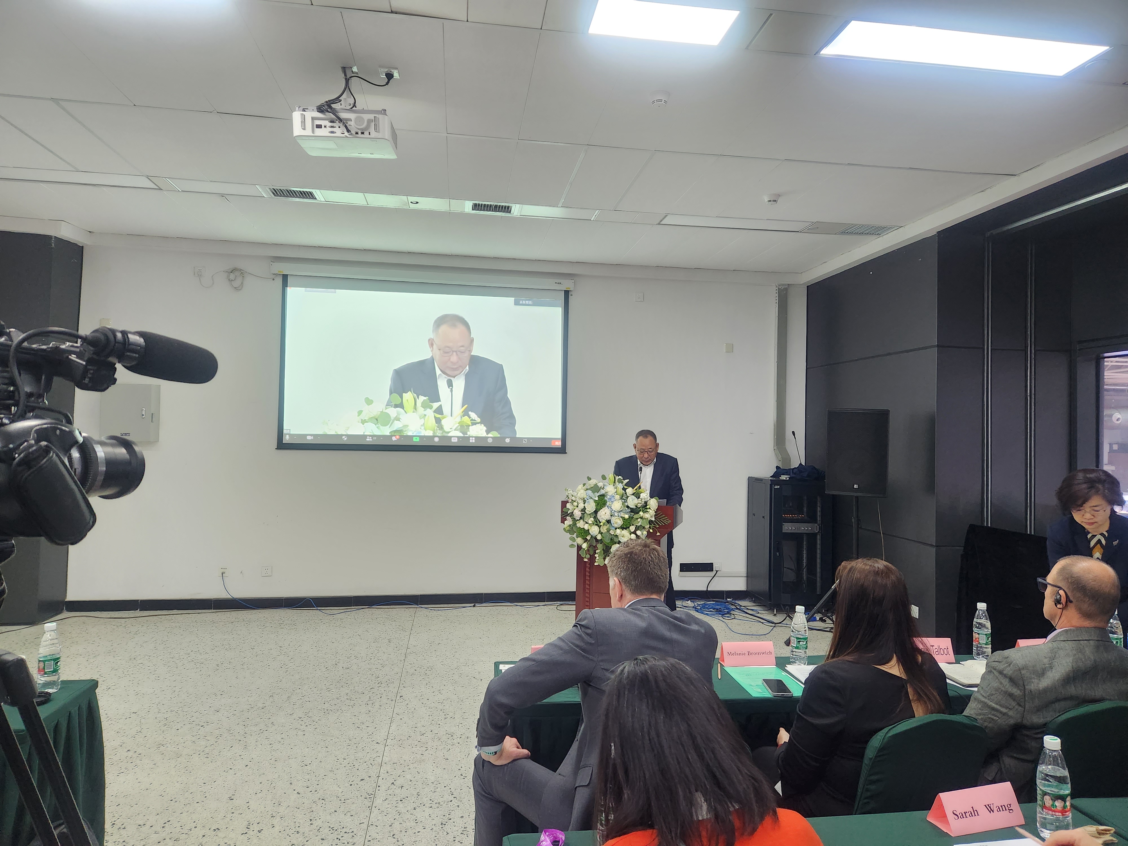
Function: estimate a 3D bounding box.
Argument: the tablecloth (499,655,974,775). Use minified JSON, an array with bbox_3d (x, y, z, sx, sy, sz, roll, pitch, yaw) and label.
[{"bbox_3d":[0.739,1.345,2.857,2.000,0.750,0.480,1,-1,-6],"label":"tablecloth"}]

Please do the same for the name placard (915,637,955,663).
[{"bbox_3d":[1.517,0.946,3.122,0.210,0.085,0.083,1,-1,-5],"label":"name placard"}]

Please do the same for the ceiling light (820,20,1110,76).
[{"bbox_3d":[1.708,-1.603,3.204,1.195,0.050,0.295,1,-1,-8],"label":"ceiling light"}]

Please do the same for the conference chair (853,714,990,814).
[{"bbox_3d":[0.984,1.273,2.355,0.450,0.890,0.570,1,-1,-12],"label":"conference chair"}]

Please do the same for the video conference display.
[{"bbox_3d":[-1.332,-0.546,7.319,2.770,1.650,0.060,1,-2,-8],"label":"video conference display"}]

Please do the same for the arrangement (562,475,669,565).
[{"bbox_3d":[0.354,0.666,5.150,0.710,0.600,0.420,1,-2,18],"label":"arrangement"}]

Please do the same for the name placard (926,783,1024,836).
[{"bbox_3d":[0.972,0.902,1.770,0.211,0.081,0.079,2,-2,-18],"label":"name placard"}]

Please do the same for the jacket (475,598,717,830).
[{"bbox_3d":[0.110,0.878,2.270,0.630,0.670,0.480,2,-2,-22],"label":"jacket"}]

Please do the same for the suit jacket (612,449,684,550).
[{"bbox_3d":[0.650,0.615,5.780,0.560,0.750,0.400,1,-2,10],"label":"suit jacket"}]

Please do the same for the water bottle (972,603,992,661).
[{"bbox_3d":[1.762,0.877,3.152,0.066,0.232,0.066,1,-1,-8],"label":"water bottle"}]

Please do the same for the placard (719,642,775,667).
[{"bbox_3d":[0.740,0.927,3.020,0.211,0.085,0.074,1,-2,-8],"label":"placard"}]

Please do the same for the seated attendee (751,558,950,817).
[{"bbox_3d":[0.880,1.054,2.360,0.480,1.310,0.720,1,-2,-13],"label":"seated attendee"}]

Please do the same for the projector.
[{"bbox_3d":[-0.993,-1.319,3.447,0.410,0.118,0.320,0,6,-7],"label":"projector"}]

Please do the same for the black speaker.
[{"bbox_3d":[2.320,0.234,5.930,0.440,0.660,0.410,1,-1,22],"label":"black speaker"}]

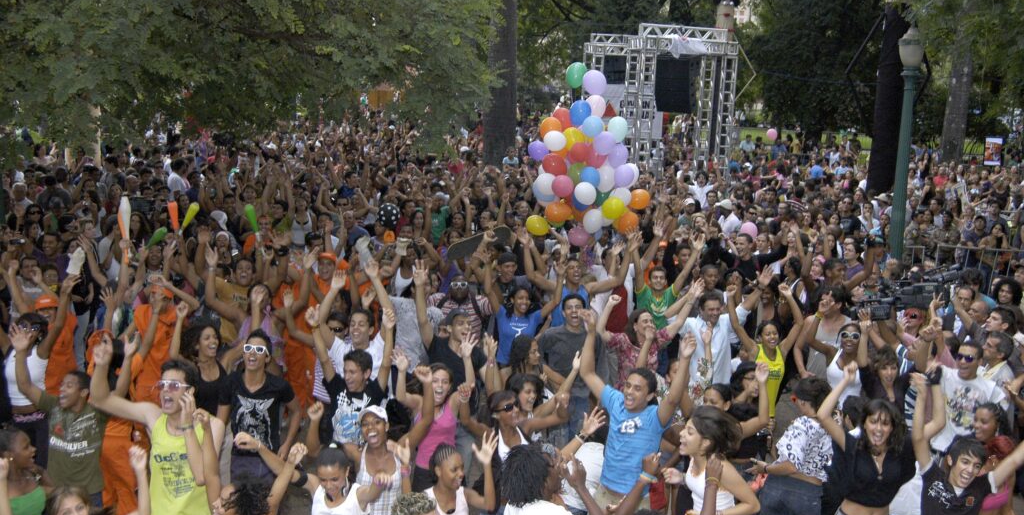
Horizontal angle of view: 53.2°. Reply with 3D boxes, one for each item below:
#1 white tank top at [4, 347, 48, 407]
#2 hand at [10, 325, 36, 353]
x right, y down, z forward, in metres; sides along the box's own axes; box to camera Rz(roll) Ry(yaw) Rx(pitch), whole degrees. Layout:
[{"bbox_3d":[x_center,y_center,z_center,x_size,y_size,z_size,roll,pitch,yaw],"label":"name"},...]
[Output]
[{"bbox_3d":[-2.966,0.733,6.250,0.290,0.380,0.220,-1,11,-18],"label":"white tank top"},{"bbox_3d":[-2.589,0.427,5.400,0.135,0.165,0.070,-10,11,-19],"label":"hand"}]

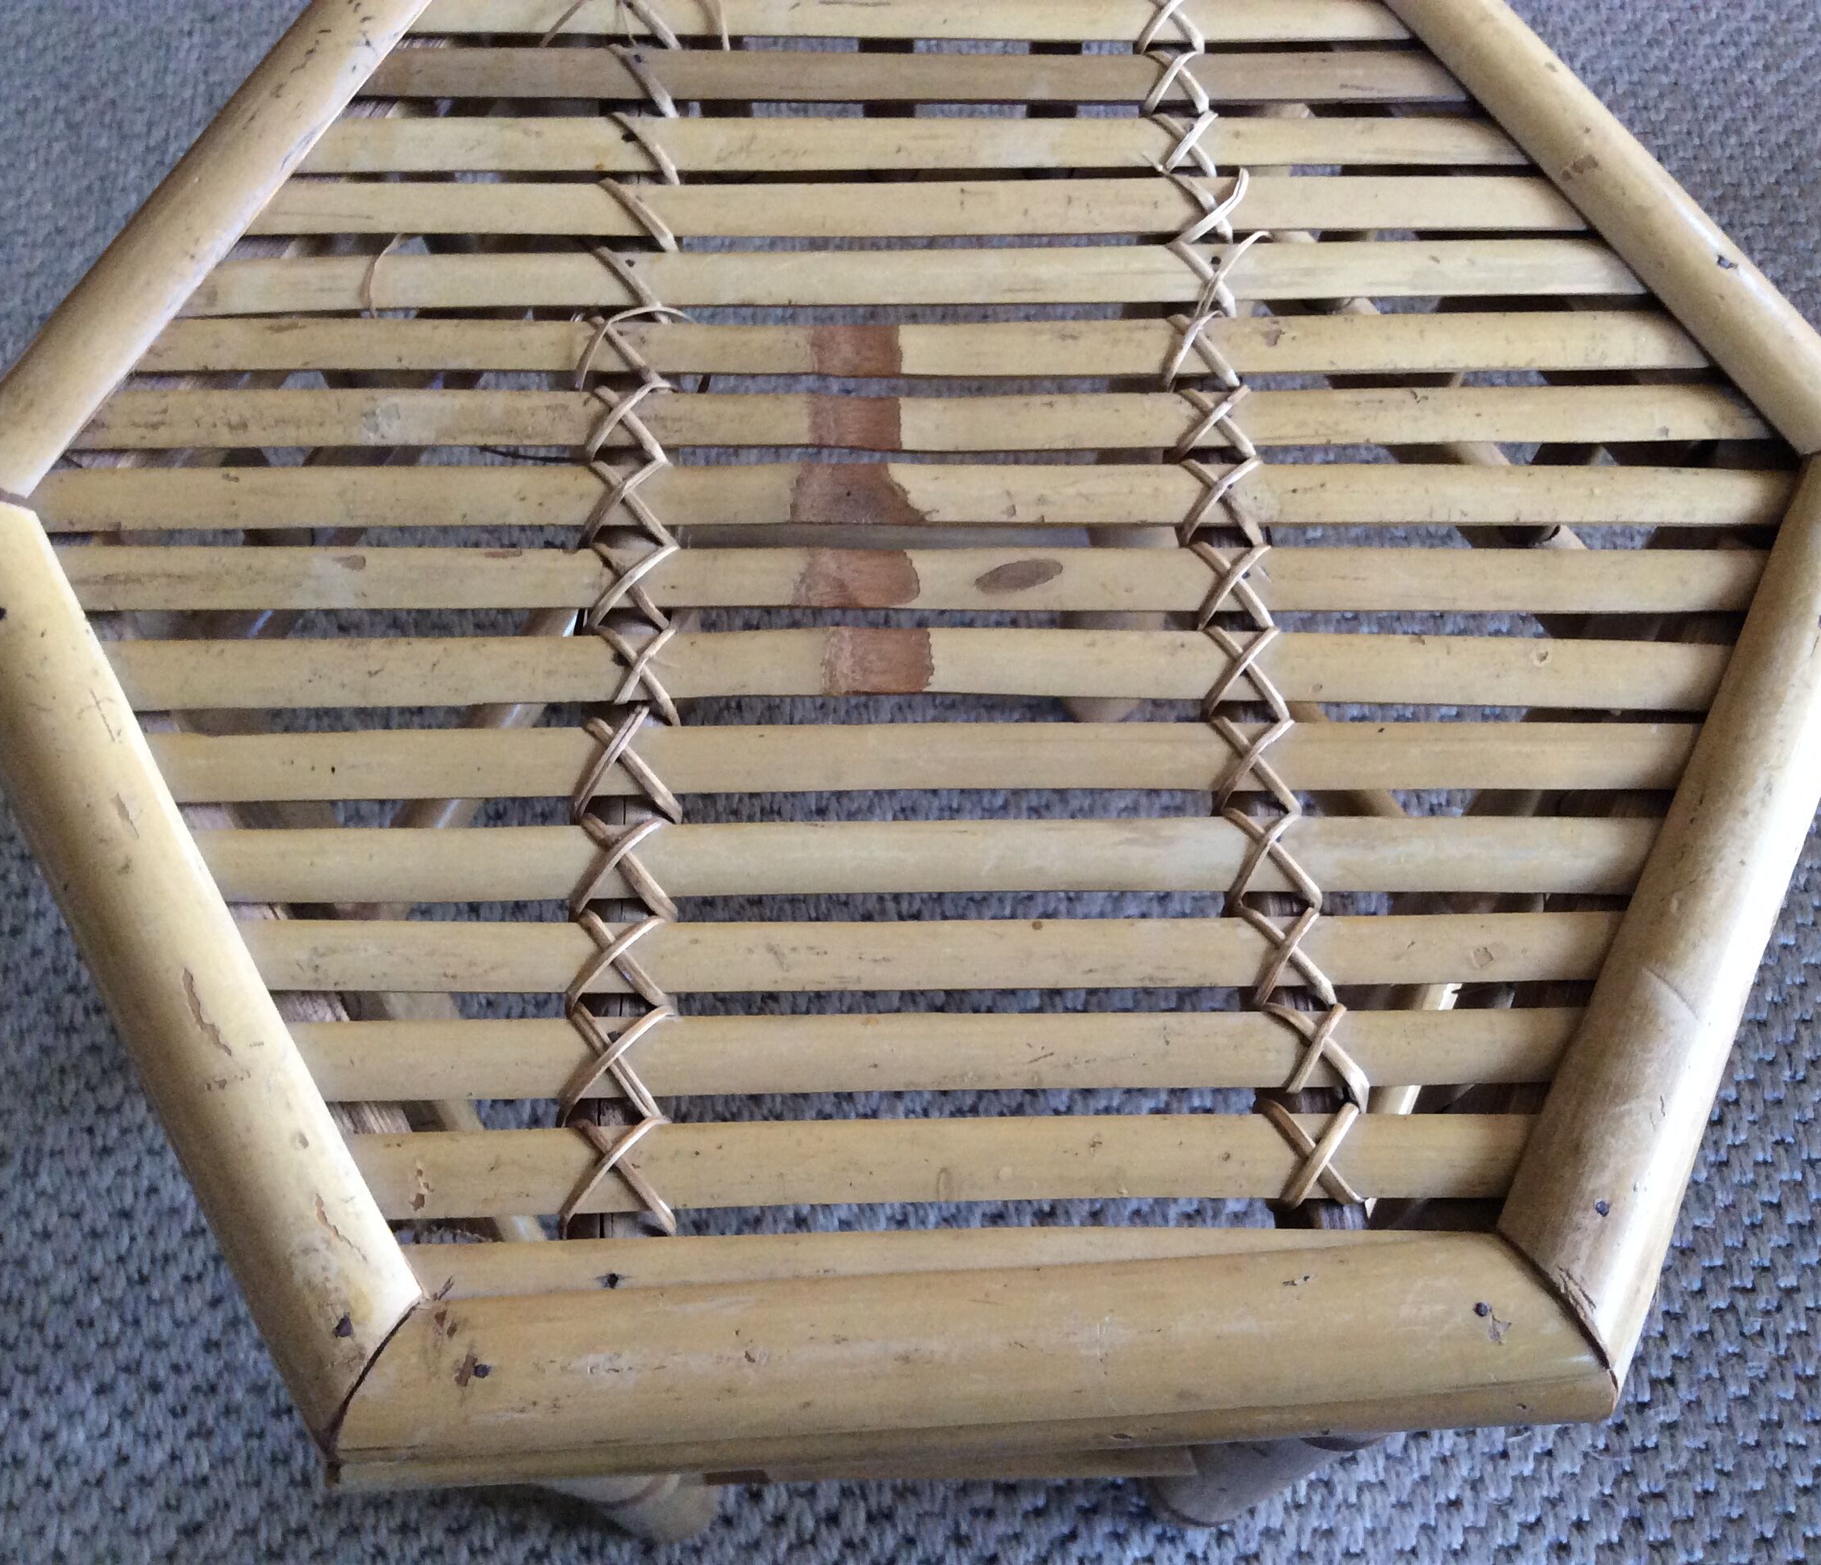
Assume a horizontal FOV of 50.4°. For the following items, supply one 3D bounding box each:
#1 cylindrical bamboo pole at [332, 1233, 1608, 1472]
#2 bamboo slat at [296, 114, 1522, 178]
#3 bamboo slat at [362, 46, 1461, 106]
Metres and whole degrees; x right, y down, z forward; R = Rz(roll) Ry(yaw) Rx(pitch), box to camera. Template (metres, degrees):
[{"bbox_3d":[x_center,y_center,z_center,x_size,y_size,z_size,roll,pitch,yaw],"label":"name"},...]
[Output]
[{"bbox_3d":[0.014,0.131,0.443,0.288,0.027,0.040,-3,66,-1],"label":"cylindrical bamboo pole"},{"bbox_3d":[0.003,-0.189,0.579,0.378,0.007,0.019,-1,67,-1],"label":"bamboo slat"},{"bbox_3d":[0.000,-0.206,0.569,0.329,0.009,0.018,0,66,-1],"label":"bamboo slat"}]

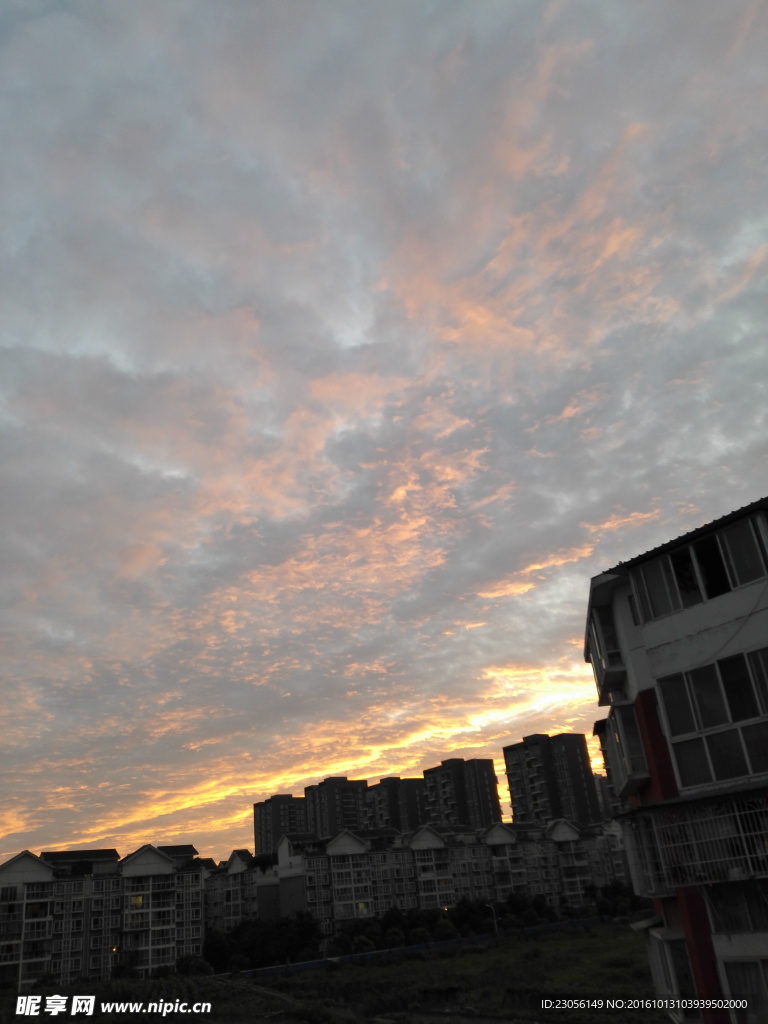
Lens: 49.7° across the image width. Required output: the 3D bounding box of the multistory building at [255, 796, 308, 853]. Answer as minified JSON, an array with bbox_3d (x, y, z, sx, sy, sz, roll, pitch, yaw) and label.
[{"bbox_3d":[-54.611,190.528,455.472,26.500,66.000,16.500,10,-30,-31],"label":"multistory building"}]

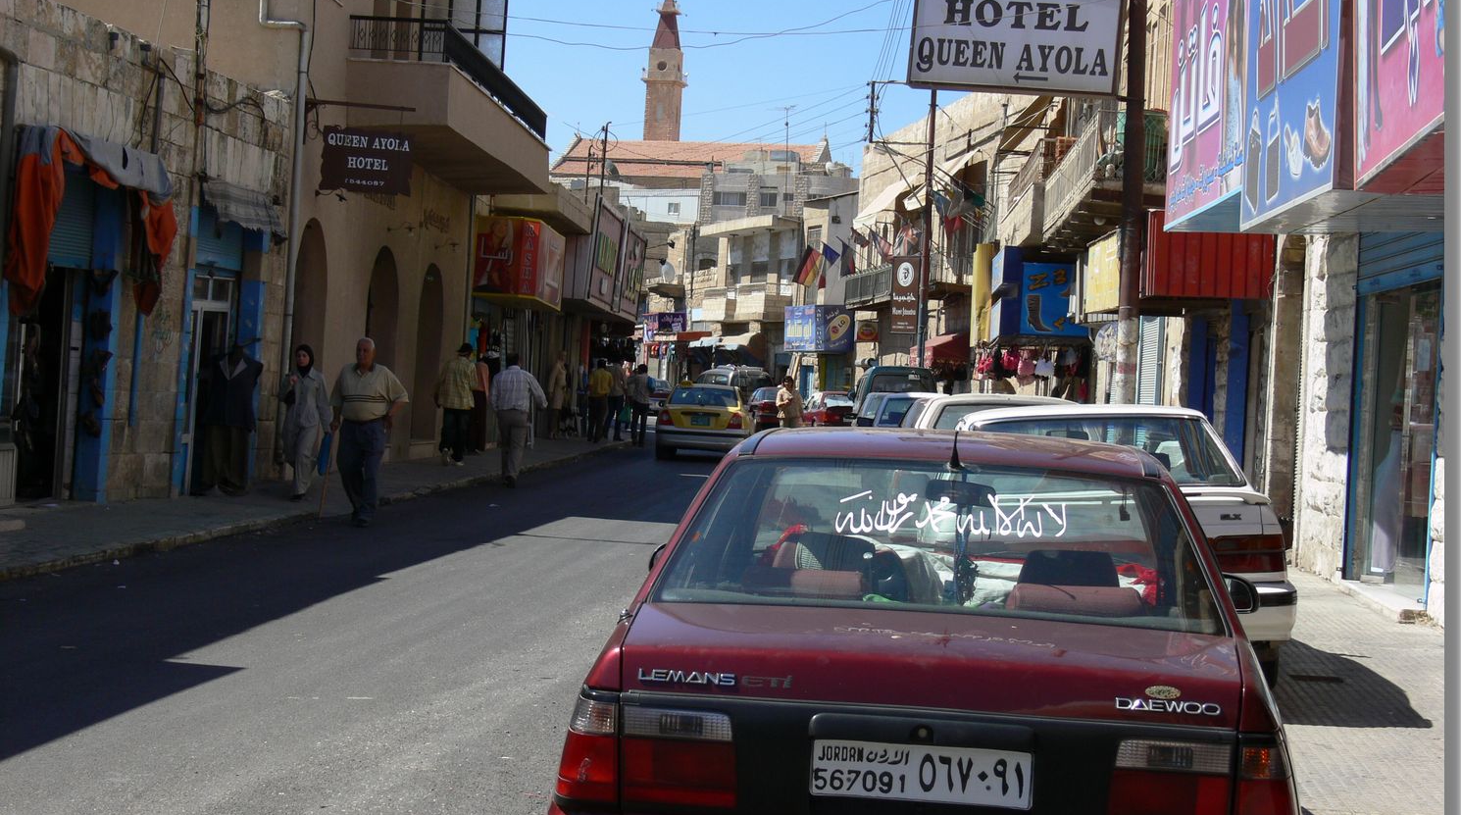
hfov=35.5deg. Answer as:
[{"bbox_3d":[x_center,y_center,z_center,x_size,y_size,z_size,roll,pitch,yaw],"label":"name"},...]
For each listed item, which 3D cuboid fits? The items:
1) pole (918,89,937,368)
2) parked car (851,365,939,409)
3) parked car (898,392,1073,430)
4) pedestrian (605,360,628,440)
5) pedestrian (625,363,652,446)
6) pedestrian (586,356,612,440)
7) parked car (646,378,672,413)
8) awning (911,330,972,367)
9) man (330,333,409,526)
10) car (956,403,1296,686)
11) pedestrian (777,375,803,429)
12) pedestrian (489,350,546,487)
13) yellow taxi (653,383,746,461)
[{"bbox_3d":[4.730,-3.410,55.000,0.200,8.900,0.200,3,0,4],"label":"pole"},{"bbox_3d":[3.860,0.030,53.700,1.690,1.950,4.500,3,0,1],"label":"parked car"},{"bbox_3d":[2.250,0.605,19.400,1.680,1.430,4.300,3,0,3],"label":"parked car"},{"bbox_3d":[-2.387,-0.142,47.800,0.500,1.710,0.380,3,0,5],"label":"pedestrian"},{"bbox_3d":[-1.938,-0.036,48.000,0.540,1.720,0.380,3,0,2],"label":"pedestrian"},{"bbox_3d":[-2.667,-0.120,46.800,0.520,1.710,0.380,3,0,3],"label":"pedestrian"},{"bbox_3d":[-2.860,-0.390,87.800,1.680,1.390,4.300,3,0,0],"label":"parked car"},{"bbox_3d":[5.500,-1.540,59.700,1.050,0.900,3.300,3,0,-6],"label":"awning"},{"bbox_3d":[-3.260,0.215,20.550,0.630,1.710,0.430,3,0,7],"label":"man"},{"bbox_3d":[1.810,0.670,12.000,1.680,1.380,4.350,1,0,5],"label":"car"},{"bbox_3d":[1.140,0.216,45.200,0.500,1.650,0.360,3,0,11],"label":"pedestrian"},{"bbox_3d":[-2.640,0.150,28.300,0.620,1.700,0.480,3,0,6],"label":"pedestrian"},{"bbox_3d":[-0.330,0.235,43.500,1.730,1.450,4.500,3,0,3],"label":"yellow taxi"}]

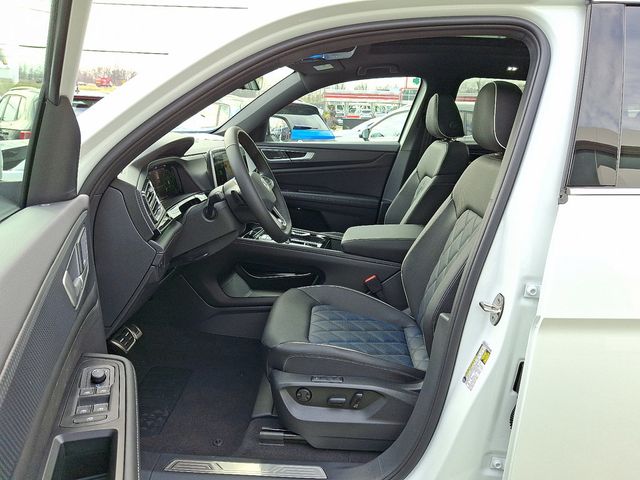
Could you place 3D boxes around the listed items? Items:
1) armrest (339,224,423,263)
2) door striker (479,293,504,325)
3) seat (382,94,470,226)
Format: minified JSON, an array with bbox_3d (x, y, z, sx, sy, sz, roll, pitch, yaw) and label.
[{"bbox_3d":[0.268,0.013,1.858,0.370,0.090,0.220,1,15,3],"label":"armrest"},{"bbox_3d":[0.363,0.148,0.982,0.040,0.067,0.037,-2,15,-8],"label":"door striker"},{"bbox_3d":[0.261,-0.153,2.218,0.790,1.060,0.550,1,15,3],"label":"seat"}]

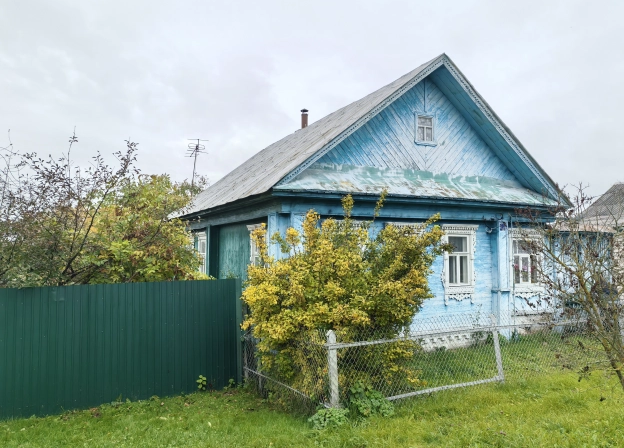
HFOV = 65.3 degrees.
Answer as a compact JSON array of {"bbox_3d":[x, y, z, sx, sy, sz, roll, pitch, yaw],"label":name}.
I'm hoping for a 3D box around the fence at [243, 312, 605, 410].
[{"bbox_3d":[1.727,1.792,7.766,4.800,1.150,3.000,1,-3,-25],"label":"fence"}]

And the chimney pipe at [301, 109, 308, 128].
[{"bbox_3d":[-0.274,-3.804,17.800,0.300,0.900,0.300,1,-3,-25],"label":"chimney pipe"}]

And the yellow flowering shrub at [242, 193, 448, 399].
[{"bbox_3d":[0.496,1.028,7.200,2.800,2.800,2.500,1,-3,-25],"label":"yellow flowering shrub"}]

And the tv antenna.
[{"bbox_3d":[-4.844,-2.506,20.500,0.950,2.200,0.800,2,-3,-28],"label":"tv antenna"}]

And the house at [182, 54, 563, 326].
[{"bbox_3d":[0.633,-0.246,15.816,8.150,6.700,11.200,1,-3,-25],"label":"house"}]

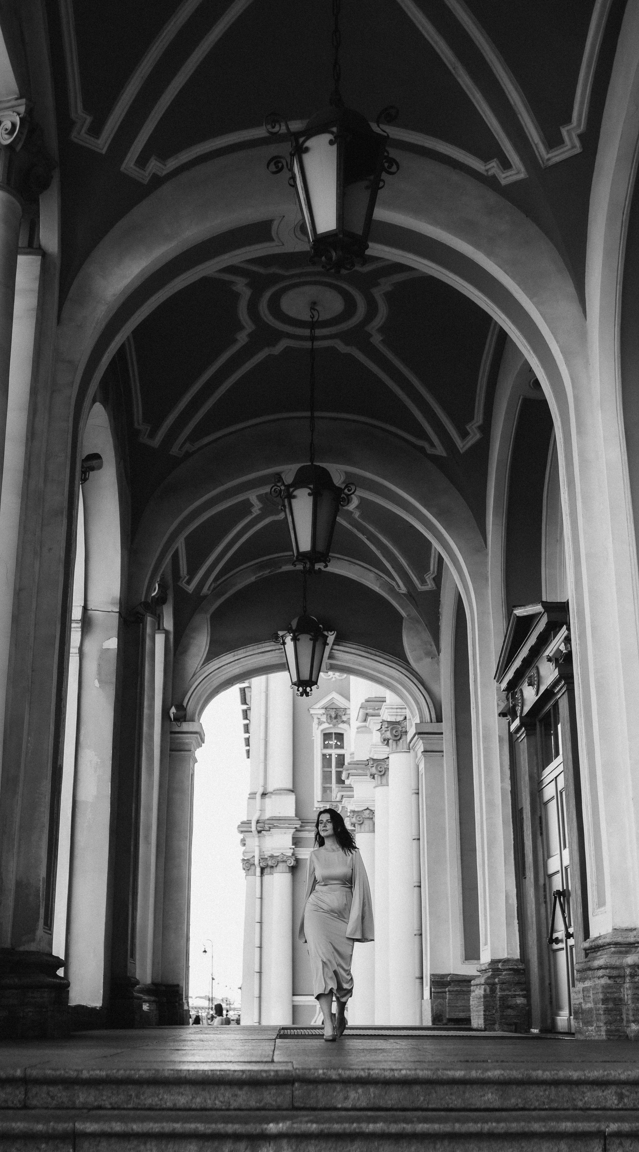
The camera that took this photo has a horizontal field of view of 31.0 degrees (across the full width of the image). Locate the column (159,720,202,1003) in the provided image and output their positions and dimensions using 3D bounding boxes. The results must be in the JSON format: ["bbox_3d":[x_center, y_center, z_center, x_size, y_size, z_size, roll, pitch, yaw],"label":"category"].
[{"bbox_3d":[-2.312,4.990,19.645,0.560,4.951,0.800,0,-16,-2],"label":"column"}]

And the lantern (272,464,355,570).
[{"bbox_3d":[-0.073,-0.662,12.675,0.900,1.207,0.900,0,-16,-2],"label":"lantern"}]

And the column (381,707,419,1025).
[{"bbox_3d":[2.070,7.692,30.415,0.880,7.943,0.880,0,-16,-2],"label":"column"}]

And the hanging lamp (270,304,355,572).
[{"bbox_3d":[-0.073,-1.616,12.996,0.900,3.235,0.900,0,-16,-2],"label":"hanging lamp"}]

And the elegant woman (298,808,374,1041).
[{"bbox_3d":[0.124,2.697,9.021,0.580,1.721,0.420,-2,-16,5],"label":"elegant woman"}]

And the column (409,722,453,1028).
[{"bbox_3d":[1.865,5.005,19.640,0.520,4.919,0.800,0,-16,-2],"label":"column"}]

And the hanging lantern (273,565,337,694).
[{"bbox_3d":[-0.227,0.822,17.571,0.900,1.989,0.900,0,-16,-2],"label":"hanging lantern"}]

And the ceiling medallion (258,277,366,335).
[{"bbox_3d":[-0.084,-3.159,13.500,1.260,0.100,1.220,0,-16,-2],"label":"ceiling medallion"}]

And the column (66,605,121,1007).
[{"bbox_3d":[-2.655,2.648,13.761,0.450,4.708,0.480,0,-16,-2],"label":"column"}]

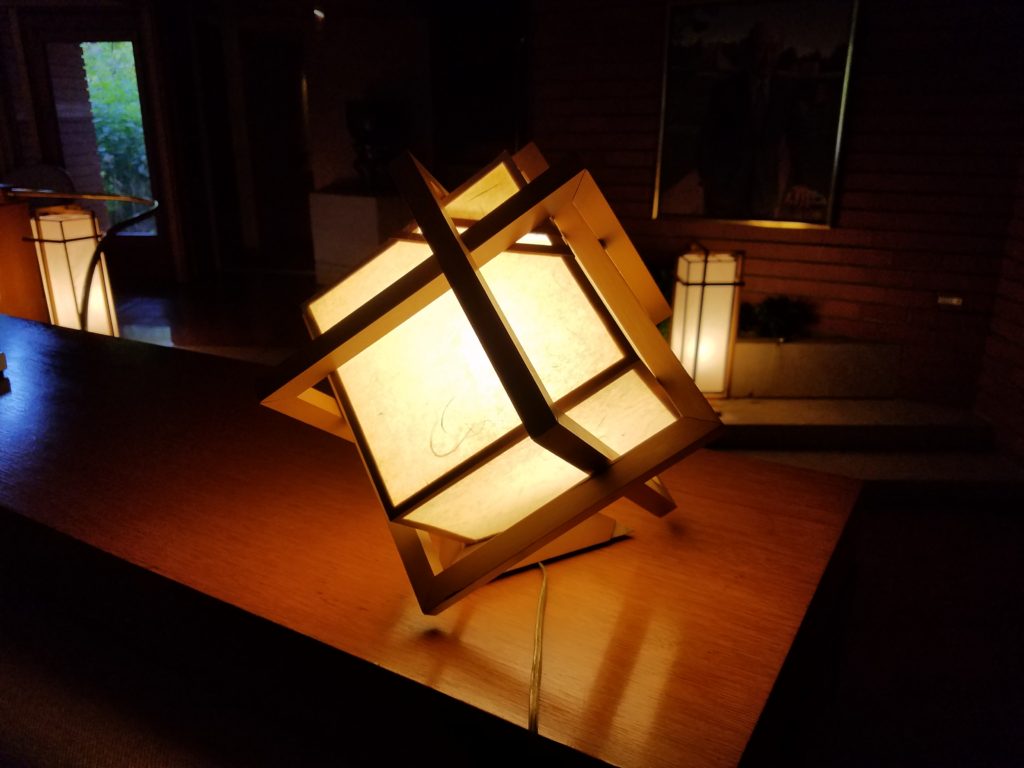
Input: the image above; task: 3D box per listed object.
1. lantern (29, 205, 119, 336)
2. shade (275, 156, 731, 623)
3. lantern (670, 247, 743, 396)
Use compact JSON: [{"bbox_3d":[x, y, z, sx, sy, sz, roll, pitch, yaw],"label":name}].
[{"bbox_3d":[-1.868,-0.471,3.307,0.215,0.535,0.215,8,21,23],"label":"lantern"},{"bbox_3d":[-0.004,-0.004,0.781,0.342,0.342,0.342,36,22,-59],"label":"shade"},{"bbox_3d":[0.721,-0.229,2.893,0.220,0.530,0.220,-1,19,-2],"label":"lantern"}]

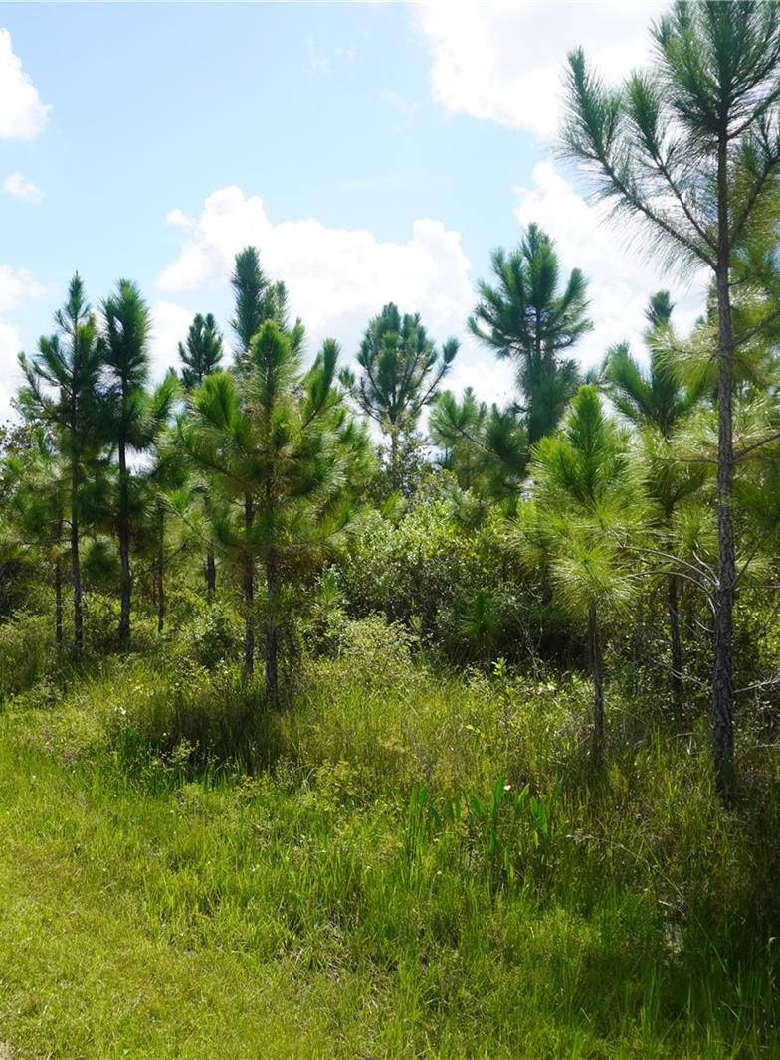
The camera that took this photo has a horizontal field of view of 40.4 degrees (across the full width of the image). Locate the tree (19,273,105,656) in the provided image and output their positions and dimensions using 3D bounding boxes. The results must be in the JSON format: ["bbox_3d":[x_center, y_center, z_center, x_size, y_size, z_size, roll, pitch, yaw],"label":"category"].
[{"bbox_3d":[-5.130,-0.990,16.600,1.370,6.050,1.370,0,-2,0],"label":"tree"}]

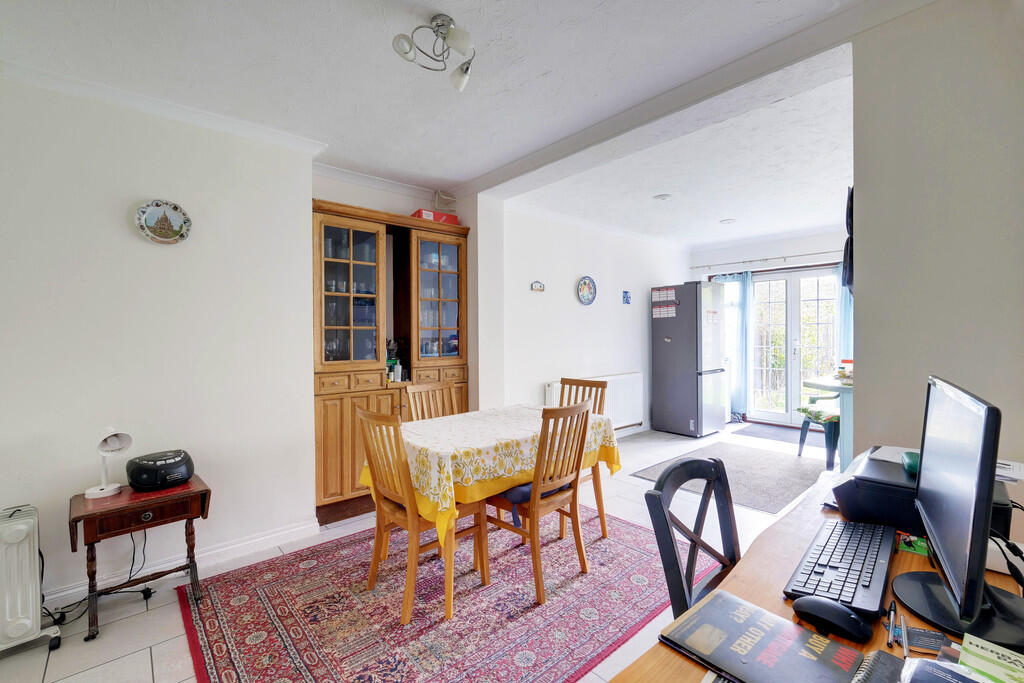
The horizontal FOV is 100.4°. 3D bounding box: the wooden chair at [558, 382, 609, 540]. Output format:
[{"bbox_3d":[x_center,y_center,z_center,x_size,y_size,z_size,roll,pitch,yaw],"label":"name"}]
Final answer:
[{"bbox_3d":[0.351,0.744,2.915,0.430,0.910,0.520,1,1,45],"label":"wooden chair"}]

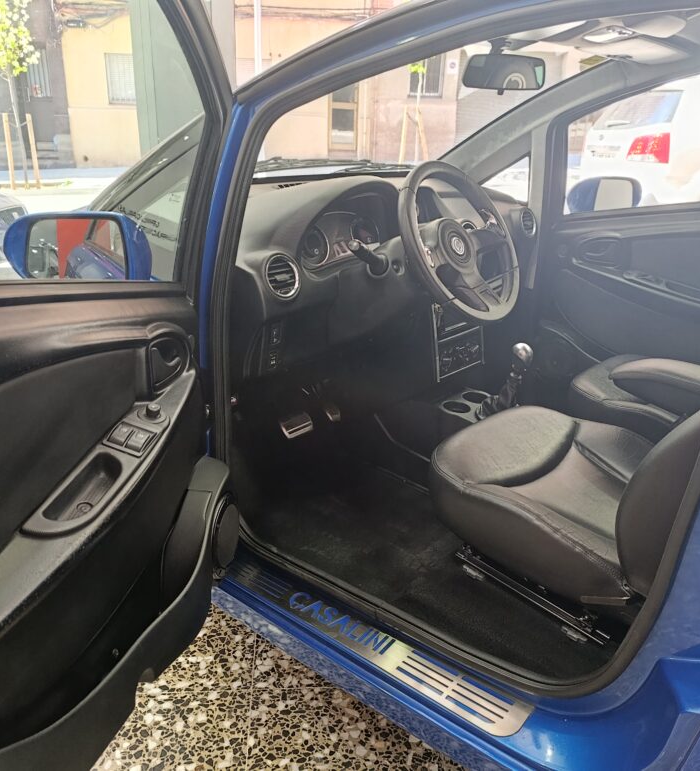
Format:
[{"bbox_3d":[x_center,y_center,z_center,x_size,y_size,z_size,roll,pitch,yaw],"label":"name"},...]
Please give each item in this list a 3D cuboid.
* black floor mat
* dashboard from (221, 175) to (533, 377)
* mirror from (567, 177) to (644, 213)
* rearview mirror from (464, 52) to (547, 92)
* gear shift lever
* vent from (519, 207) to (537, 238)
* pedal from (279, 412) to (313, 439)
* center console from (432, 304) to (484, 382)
[{"bbox_3d":[0.171,0.337,1.517,0.860,0.040,0.460,16,24,35],"label":"black floor mat"},{"bbox_3d":[0.154,-0.332,1.801,0.430,0.440,1.260,16,24,35],"label":"dashboard"},{"bbox_3d":[0.825,-0.610,2.217,0.210,0.150,0.130,-13,24,-35],"label":"mirror"},{"bbox_3d":[0.340,-0.692,1.505,0.230,0.075,0.040,-8,22,-26],"label":"rearview mirror"},{"bbox_3d":[0.380,-0.013,1.697,0.130,0.200,0.085,16,24,35],"label":"gear shift lever"},{"bbox_3d":[0.556,-0.515,2.150,0.045,0.090,0.090,16,24,35],"label":"vent"},{"bbox_3d":[-0.141,0.102,1.815,0.050,0.060,0.080,16,24,35],"label":"pedal"},{"bbox_3d":[0.275,-0.129,1.760,0.100,0.220,0.220,16,24,35],"label":"center console"}]

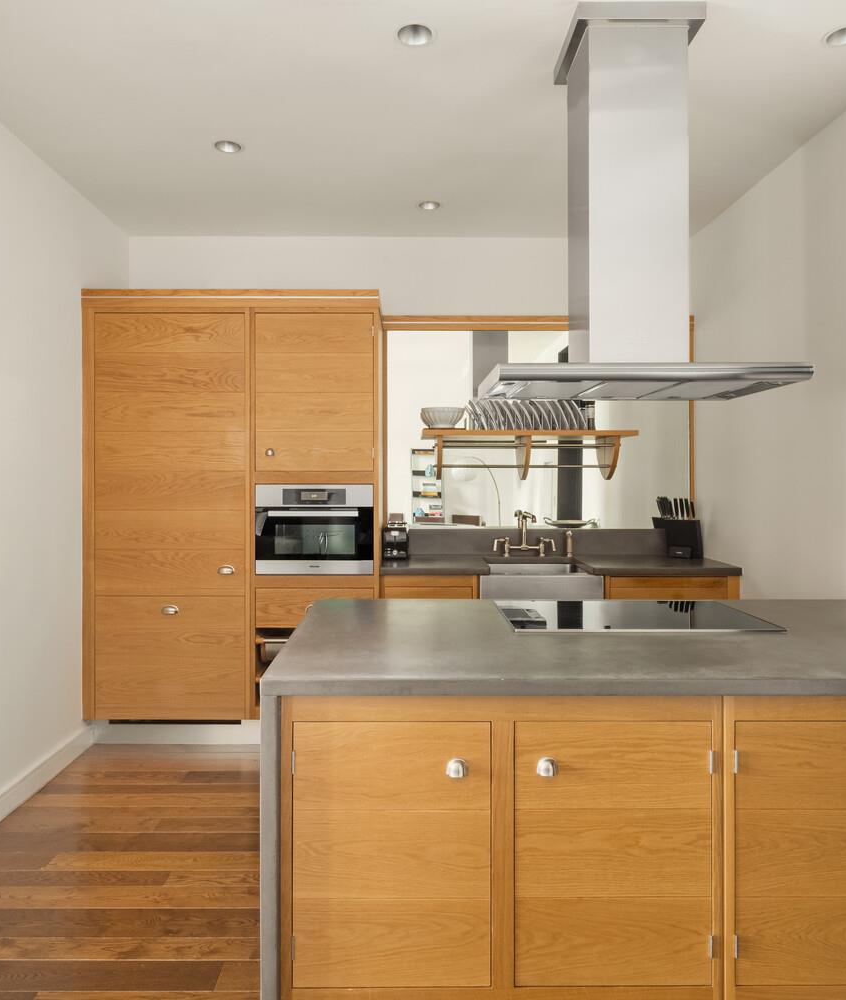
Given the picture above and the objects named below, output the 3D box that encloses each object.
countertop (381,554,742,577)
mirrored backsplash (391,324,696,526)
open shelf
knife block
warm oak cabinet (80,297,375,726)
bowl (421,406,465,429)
[{"bbox_3d":[0.692,0.353,3.840,1.810,0.038,0.590,0,1,-1],"label":"countertop"},{"bbox_3d":[0.678,-0.412,4.125,1.765,1.160,0.020,0,1,-1],"label":"mirrored backsplash"},{"bbox_3d":[0.595,-0.254,4.015,1.190,0.272,0.220,0,1,-1],"label":"open shelf"},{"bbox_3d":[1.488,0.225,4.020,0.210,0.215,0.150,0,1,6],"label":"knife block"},{"bbox_3d":[-0.967,0.019,3.855,1.488,2.160,0.610,0,1,-1],"label":"warm oak cabinet"},{"bbox_3d":[0.116,-0.451,4.000,0.248,0.123,0.248,0,1,0],"label":"bowl"}]

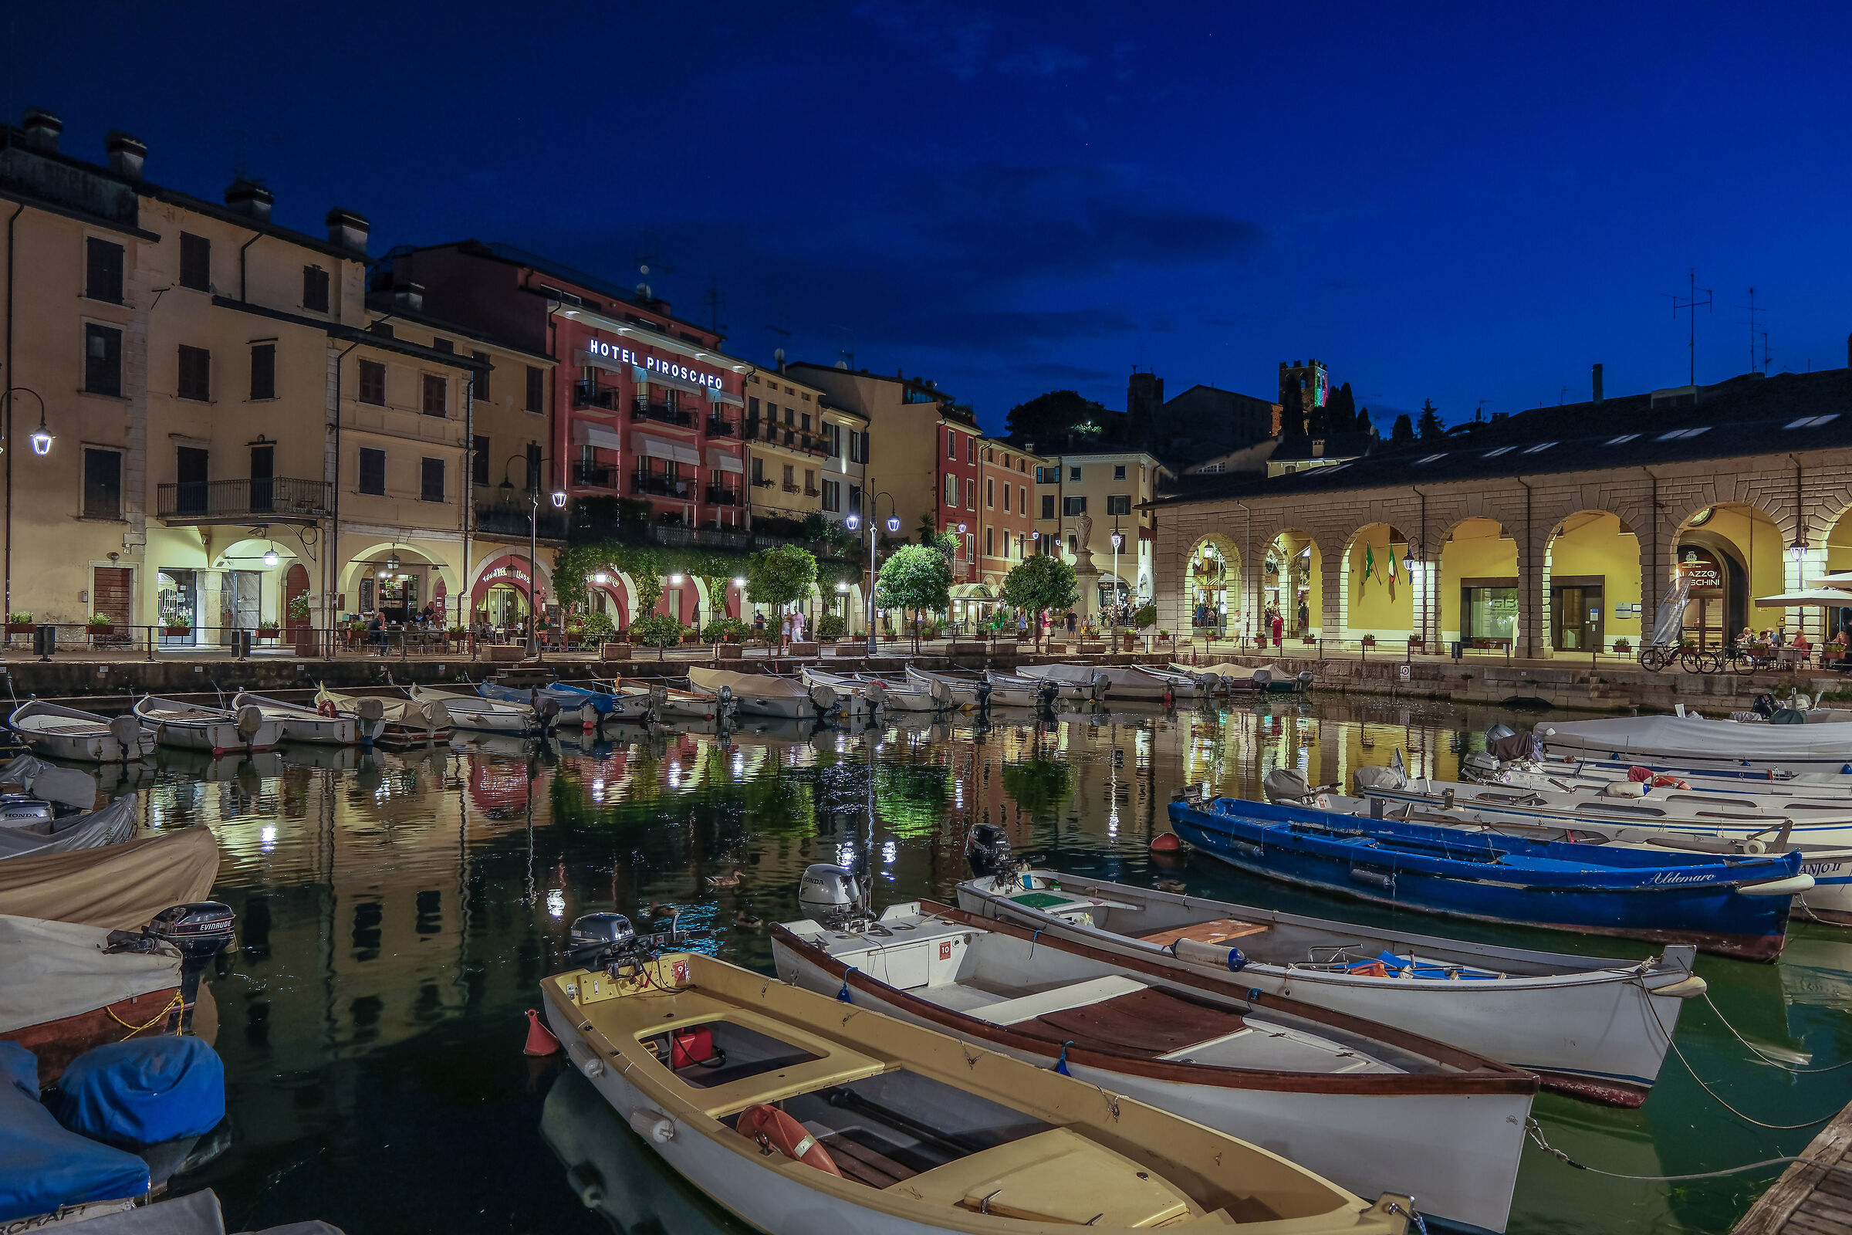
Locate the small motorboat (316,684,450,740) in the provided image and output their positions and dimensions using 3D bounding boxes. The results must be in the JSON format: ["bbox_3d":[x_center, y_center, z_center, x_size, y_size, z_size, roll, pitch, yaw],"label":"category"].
[{"bbox_3d":[-12.868,2.183,28.491,5.417,1.085,1.700,1,0,43],"label":"small motorboat"}]

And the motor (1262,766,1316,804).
[{"bbox_3d":[5.300,2.669,18.000,0.400,1.000,0.680,1,0,-43],"label":"motor"}]

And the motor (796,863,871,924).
[{"bbox_3d":[-0.724,2.394,9.117,0.400,1.100,0.620,1,0,-43],"label":"motor"}]

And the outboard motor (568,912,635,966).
[{"bbox_3d":[-2.310,2.620,8.780,0.520,1.000,0.340,0,0,28],"label":"outboard motor"}]

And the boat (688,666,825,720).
[{"bbox_3d":[-5.005,2.207,35.435,5.604,1.211,1.700,1,0,42],"label":"boat"}]

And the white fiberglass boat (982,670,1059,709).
[{"bbox_3d":[3.550,2.707,46.000,1.700,1.150,5.100,1,0,-25],"label":"white fiberglass boat"}]

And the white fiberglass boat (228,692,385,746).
[{"bbox_3d":[-13.161,2.086,26.044,4.900,1.000,1.650,0,0,33],"label":"white fiberglass boat"}]

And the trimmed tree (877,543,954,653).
[{"bbox_3d":[-0.360,-0.675,47.200,2.900,4.300,2.900,1,0,0],"label":"trimmed tree"}]

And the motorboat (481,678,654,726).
[{"bbox_3d":[-11.200,2.544,37.000,6.400,1.200,1.900,0,0,40],"label":"motorboat"}]

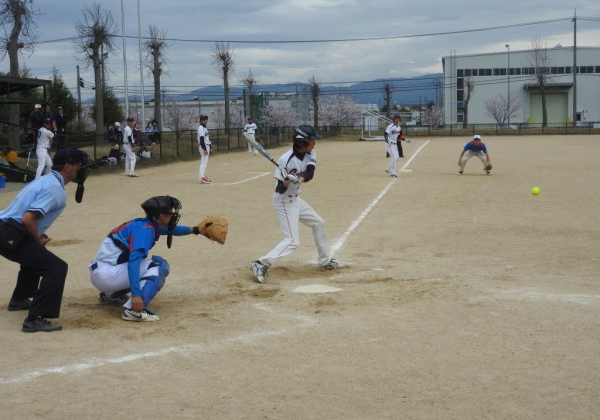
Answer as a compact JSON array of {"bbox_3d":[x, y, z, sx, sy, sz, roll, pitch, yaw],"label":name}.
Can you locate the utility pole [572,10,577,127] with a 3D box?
[{"bbox_3d":[25.846,-13.219,89.446,0.360,11.010,0.360,-1,6,0],"label":"utility pole"}]

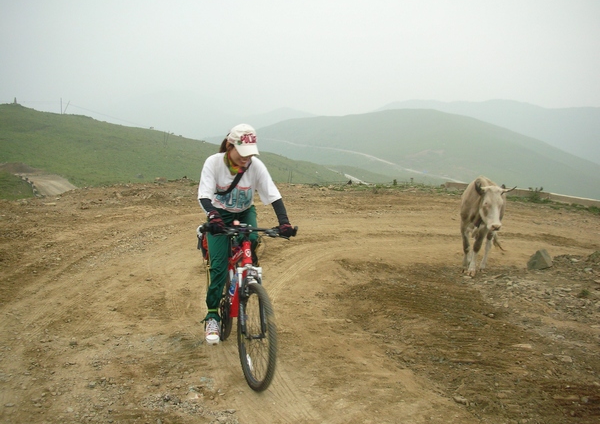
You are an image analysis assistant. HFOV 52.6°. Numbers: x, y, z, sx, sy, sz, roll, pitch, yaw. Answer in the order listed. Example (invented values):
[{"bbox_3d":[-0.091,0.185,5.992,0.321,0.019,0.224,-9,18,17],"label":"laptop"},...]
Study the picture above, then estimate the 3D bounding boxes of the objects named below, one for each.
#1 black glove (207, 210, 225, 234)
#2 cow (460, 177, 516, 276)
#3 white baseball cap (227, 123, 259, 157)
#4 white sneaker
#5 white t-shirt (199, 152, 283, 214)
[{"bbox_3d":[-0.542,0.064,3.900,0.110,0.140,0.140,-2,7,-20],"label":"black glove"},{"bbox_3d":[2.354,0.133,7.700,0.560,1.170,1.800,2,7,17],"label":"cow"},{"bbox_3d":[-0.378,-0.480,4.020,0.180,0.150,0.265,-4,33,-33],"label":"white baseball cap"},{"bbox_3d":[-0.632,0.866,4.380,0.100,0.125,0.265,-2,7,-13],"label":"white sneaker"},{"bbox_3d":[-0.423,-0.192,4.240,0.540,0.440,0.400,-2,7,-15],"label":"white t-shirt"}]

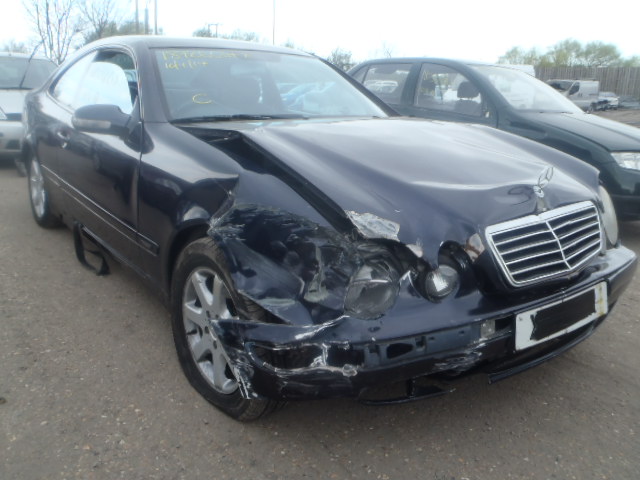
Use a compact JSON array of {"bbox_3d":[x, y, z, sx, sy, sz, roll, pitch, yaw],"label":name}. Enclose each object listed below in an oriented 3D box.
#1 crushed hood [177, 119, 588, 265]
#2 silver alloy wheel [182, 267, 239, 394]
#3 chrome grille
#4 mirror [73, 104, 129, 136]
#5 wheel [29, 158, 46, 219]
[{"bbox_3d":[0.348,-0.295,2.022,1.340,0.290,1.140,-12,28,-37],"label":"crushed hood"},{"bbox_3d":[-0.301,0.289,1.786,0.170,0.440,0.440,-12,22,-37],"label":"silver alloy wheel"},{"bbox_3d":[0.728,0.015,1.616,0.610,0.205,0.125,-12,12,-37],"label":"chrome grille"},{"bbox_3d":[-0.875,-0.478,2.071,0.230,0.130,0.150,-12,22,-37],"label":"mirror"},{"bbox_3d":[-1.976,-0.376,3.783,0.170,0.440,0.440,-12,22,-37],"label":"wheel"}]

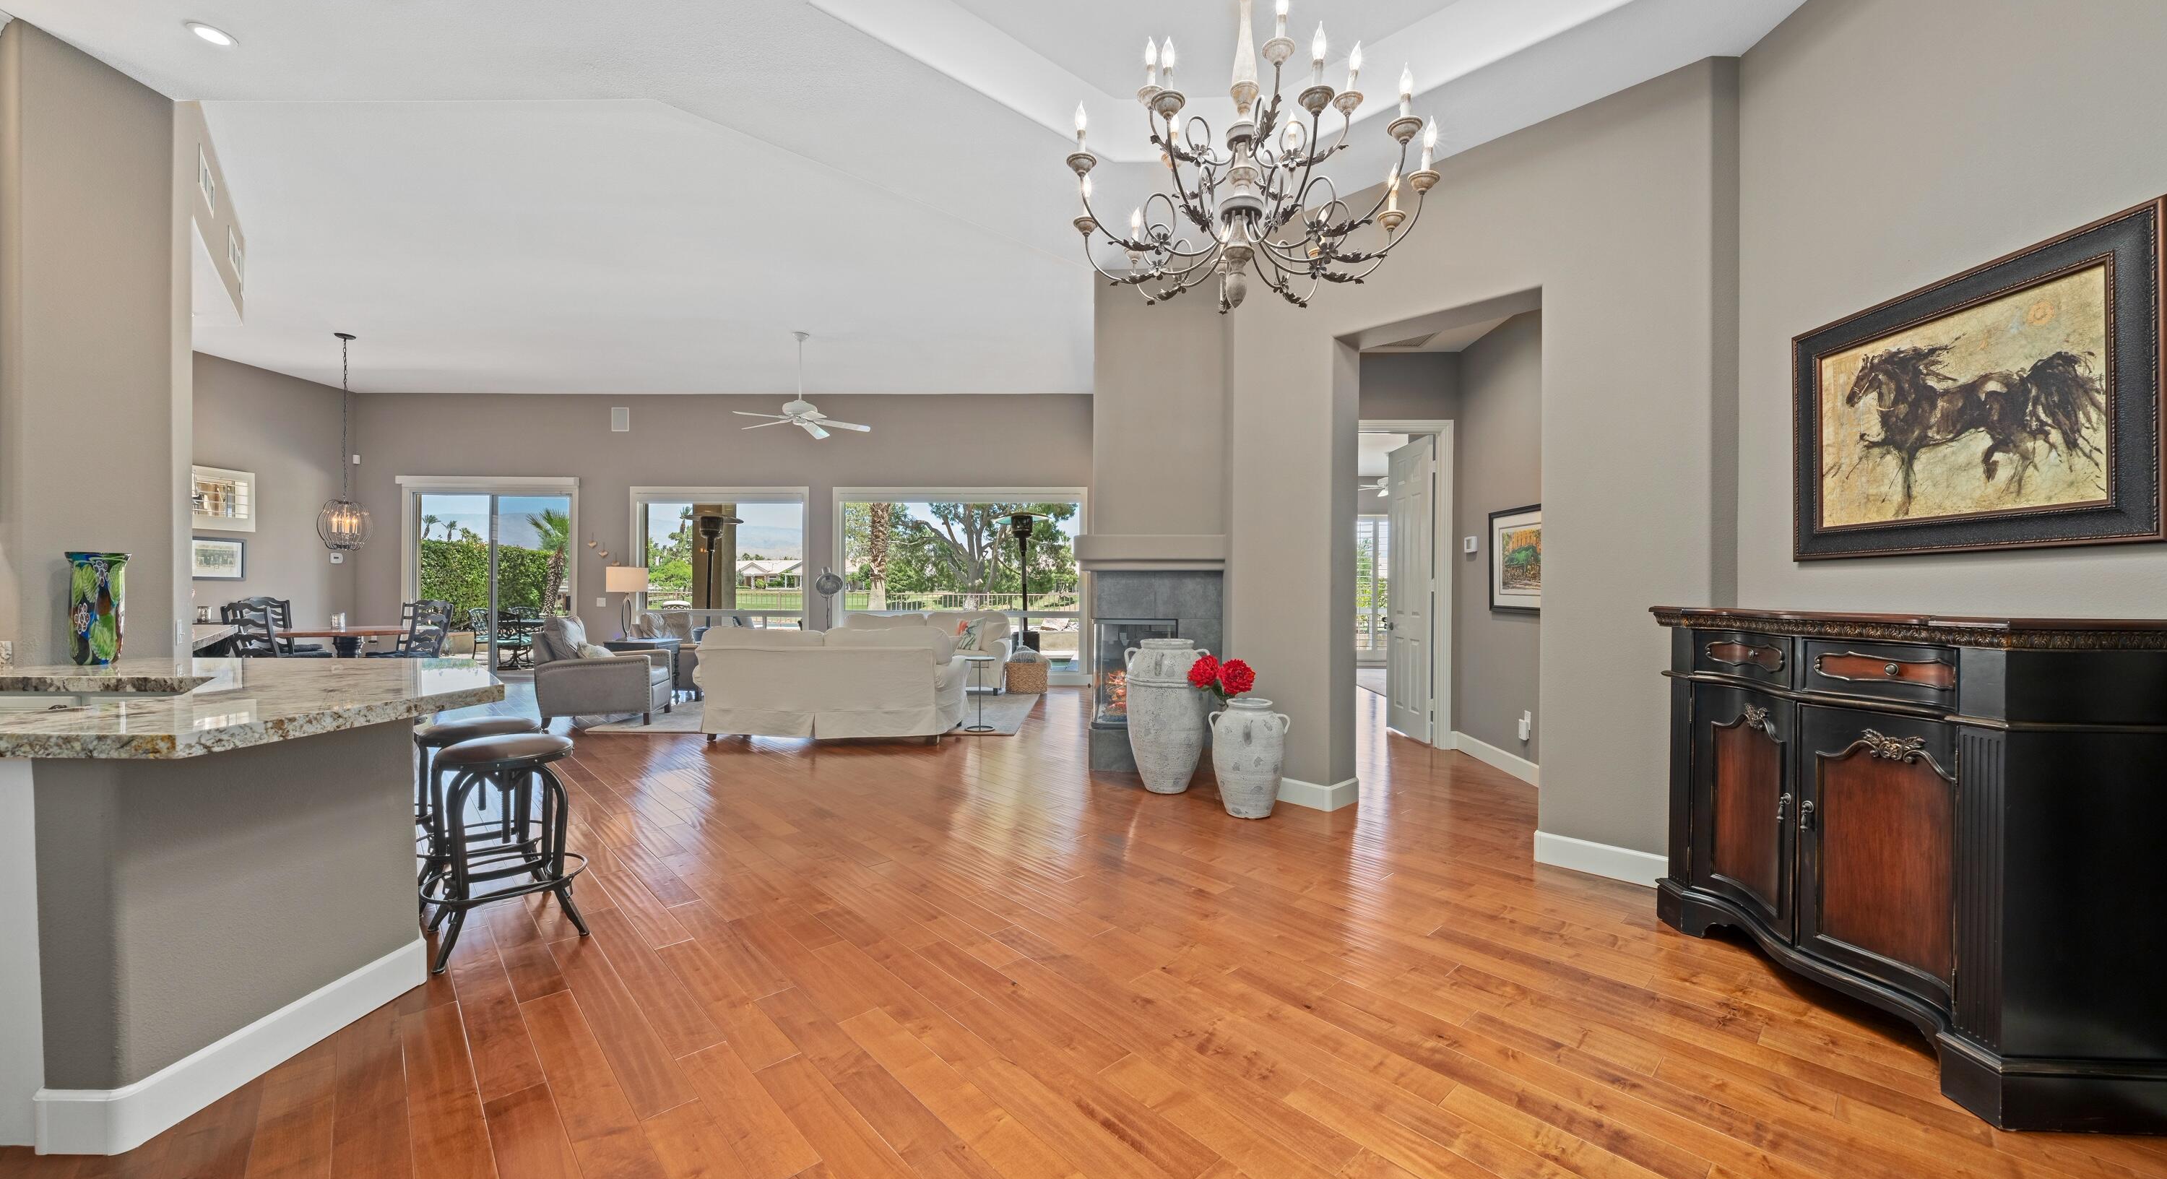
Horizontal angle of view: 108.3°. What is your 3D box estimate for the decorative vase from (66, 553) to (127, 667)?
[{"bbox_3d":[-3.970,0.074,3.156,0.160,0.450,0.160,0,0,38],"label":"decorative vase"}]

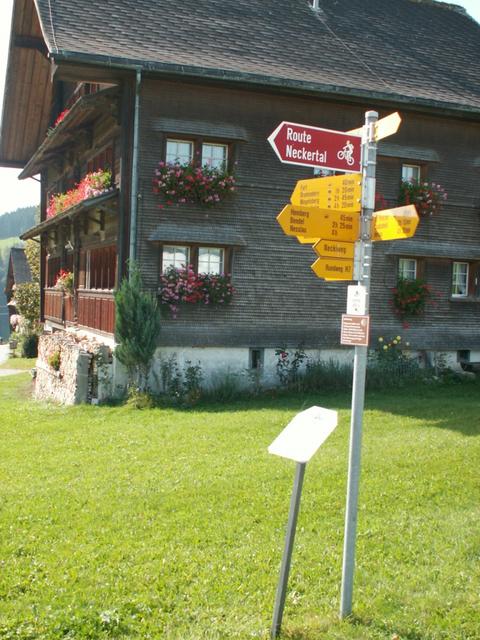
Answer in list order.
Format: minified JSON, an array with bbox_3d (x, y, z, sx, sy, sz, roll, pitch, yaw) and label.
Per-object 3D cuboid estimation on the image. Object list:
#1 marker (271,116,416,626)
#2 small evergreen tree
[{"bbox_3d":[0.460,0.245,4.040,0.720,2.640,0.720,2,2,-6],"label":"marker"},{"bbox_3d":[-1.769,0.155,13.400,0.780,2.270,0.780,1,2,-21],"label":"small evergreen tree"}]

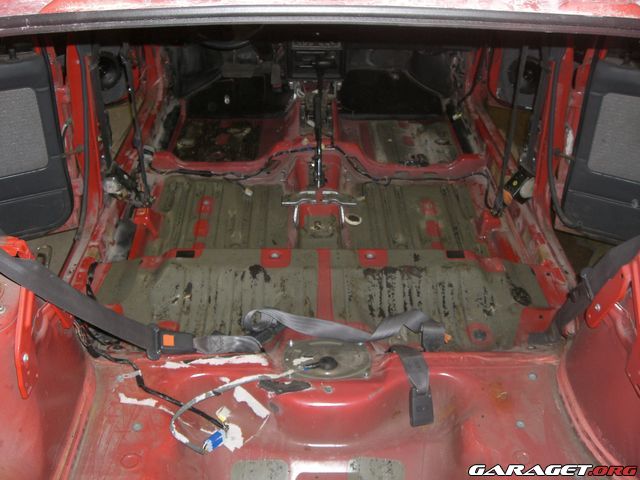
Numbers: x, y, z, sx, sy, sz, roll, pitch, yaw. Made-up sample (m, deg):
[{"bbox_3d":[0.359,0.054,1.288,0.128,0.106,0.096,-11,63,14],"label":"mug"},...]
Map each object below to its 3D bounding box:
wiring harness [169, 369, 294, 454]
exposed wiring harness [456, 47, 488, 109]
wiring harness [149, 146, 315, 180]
[{"bbox_3d":[-0.173,0.334,1.385,0.235,0.060,0.180,0,32,0],"label":"wiring harness"},{"bbox_3d":[0.612,-0.650,2.820,0.115,0.230,0.090,0,32,0],"label":"exposed wiring harness"},{"bbox_3d":[-0.325,-0.283,2.580,0.600,0.105,0.085,0,32,0],"label":"wiring harness"}]

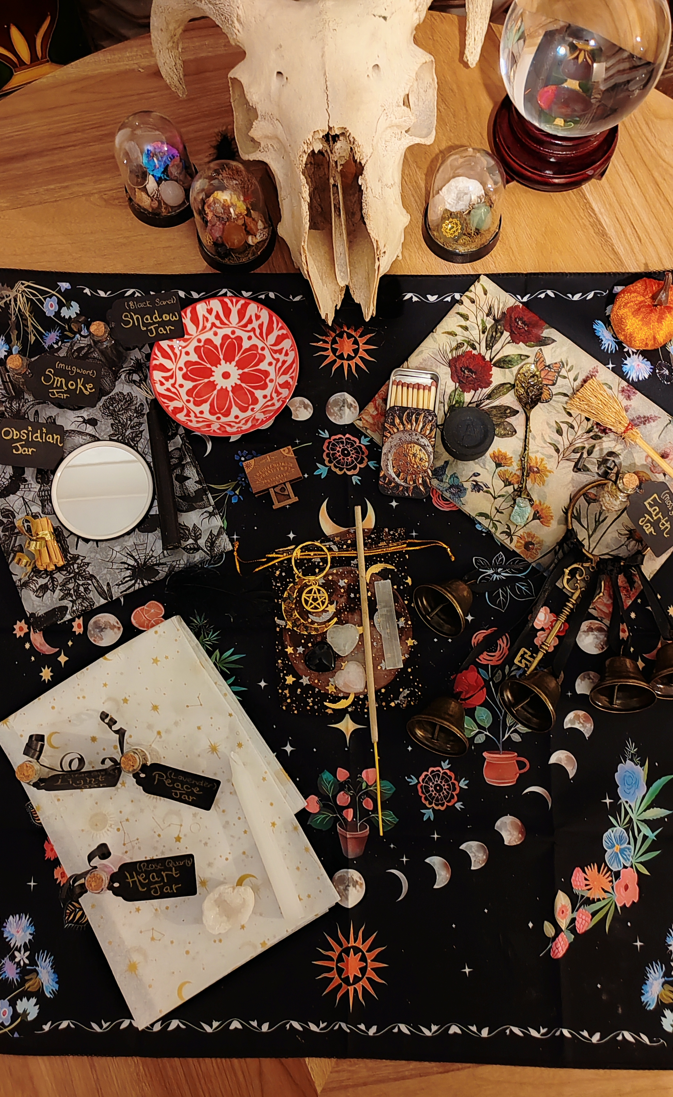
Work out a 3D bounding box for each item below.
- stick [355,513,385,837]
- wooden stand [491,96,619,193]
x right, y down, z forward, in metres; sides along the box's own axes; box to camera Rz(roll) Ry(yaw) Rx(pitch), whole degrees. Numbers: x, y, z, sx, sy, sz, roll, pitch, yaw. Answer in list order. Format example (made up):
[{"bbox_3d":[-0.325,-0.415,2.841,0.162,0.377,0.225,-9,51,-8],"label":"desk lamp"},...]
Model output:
[{"bbox_3d":[0.021,0.076,0.553,0.004,0.004,0.212,-4,82,1],"label":"stick"},{"bbox_3d":[0.153,-0.297,0.590,0.090,0.043,0.090,0,81,2],"label":"wooden stand"}]

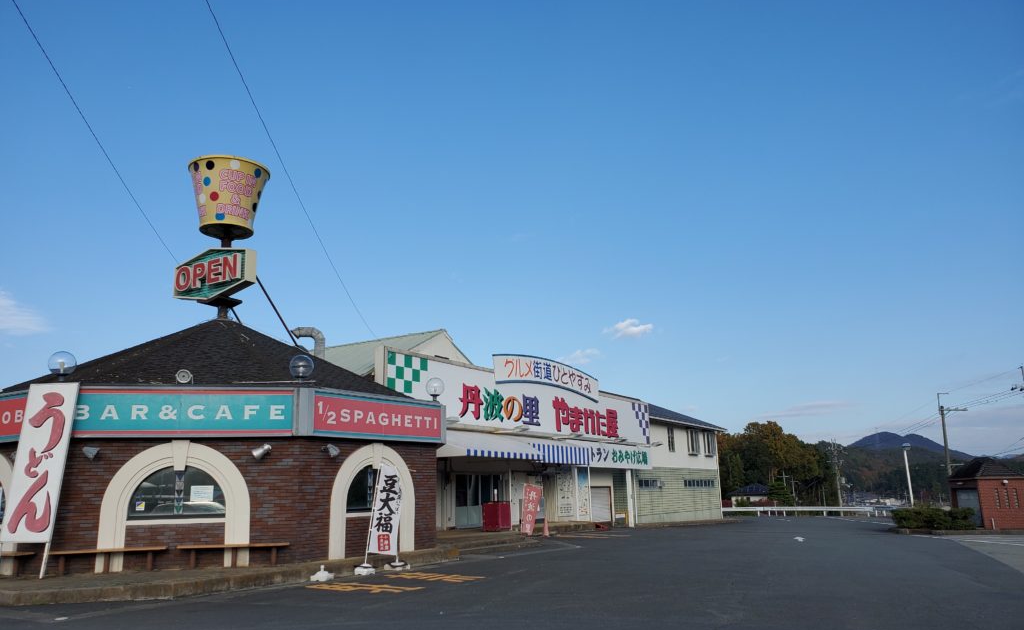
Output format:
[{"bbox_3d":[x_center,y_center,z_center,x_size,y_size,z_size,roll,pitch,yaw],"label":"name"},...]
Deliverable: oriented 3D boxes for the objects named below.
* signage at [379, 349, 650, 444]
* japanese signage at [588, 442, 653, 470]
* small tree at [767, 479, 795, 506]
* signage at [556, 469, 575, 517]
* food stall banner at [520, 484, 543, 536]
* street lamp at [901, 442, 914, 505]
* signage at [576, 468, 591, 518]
[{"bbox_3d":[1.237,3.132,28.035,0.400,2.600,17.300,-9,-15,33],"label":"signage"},{"bbox_3d":[4.070,5.785,31.511,0.150,0.980,7.500,-9,-15,33],"label":"japanese signage"},{"bbox_3d":[28.033,18.567,80.000,2.800,3.100,2.800,-1,-13,0],"label":"small tree"},{"bbox_3d":[2.531,8.298,35.713,0.900,2.100,0.060,-9,-15,33],"label":"signage"},{"bbox_3d":[0.697,6.965,27.500,0.650,1.820,0.100,1,-13,-7],"label":"food stall banner"},{"bbox_3d":[21.575,9.085,41.519,0.500,4.300,0.500,-1,-13,0],"label":"street lamp"},{"bbox_3d":[3.287,8.217,35.207,0.650,2.250,0.060,-9,-15,33],"label":"signage"}]

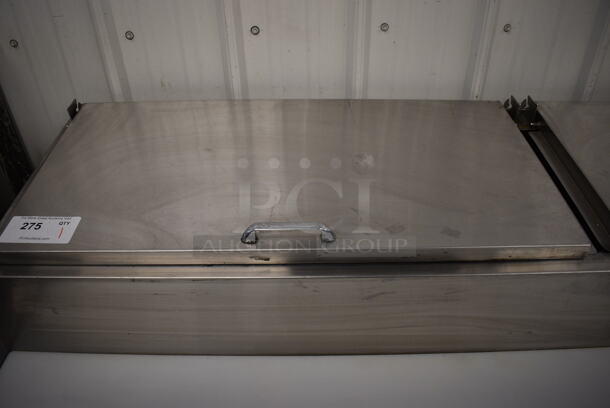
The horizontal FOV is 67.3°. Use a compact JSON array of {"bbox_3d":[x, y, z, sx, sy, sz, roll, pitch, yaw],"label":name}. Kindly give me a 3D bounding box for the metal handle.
[{"bbox_3d":[-0.021,0.036,0.573,0.120,0.025,0.014,-1,41,1],"label":"metal handle"}]

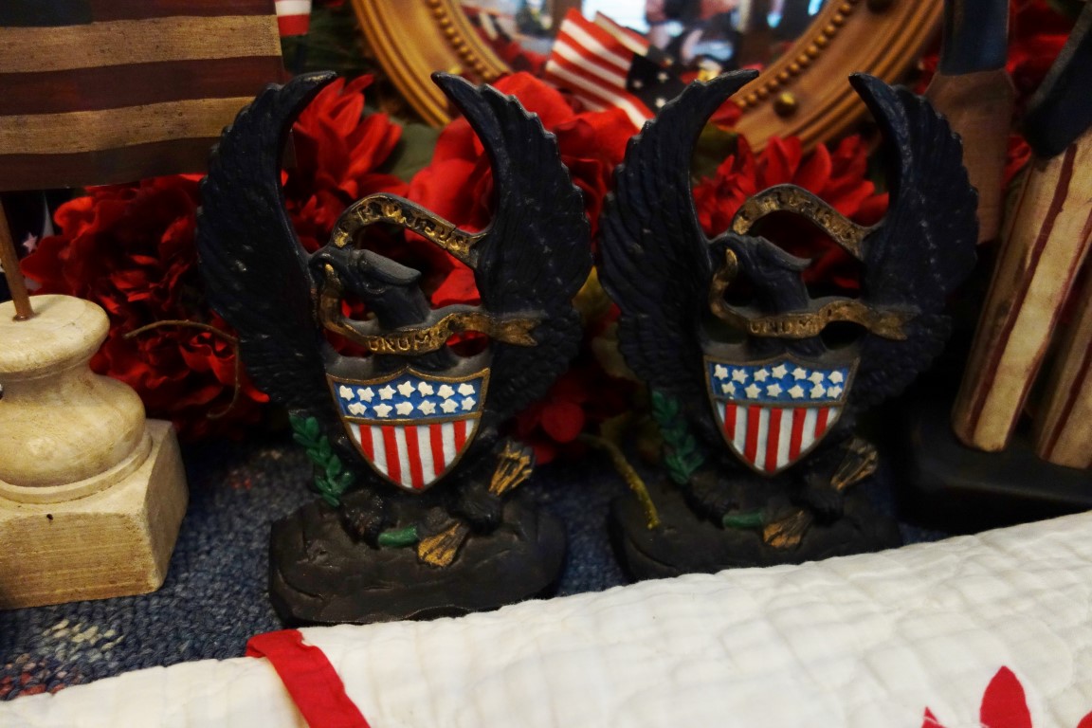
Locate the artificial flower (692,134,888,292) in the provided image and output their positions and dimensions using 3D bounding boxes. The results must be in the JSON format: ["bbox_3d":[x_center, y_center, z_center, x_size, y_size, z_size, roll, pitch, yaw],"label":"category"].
[{"bbox_3d":[0.108,-0.065,0.375,0.094,0.083,0.070,4,26,7],"label":"artificial flower"}]

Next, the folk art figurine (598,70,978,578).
[{"bbox_3d":[0.085,-0.004,0.306,0.132,0.189,0.054,0,26,-1],"label":"folk art figurine"}]

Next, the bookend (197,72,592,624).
[{"bbox_3d":[-0.048,0.001,0.295,0.132,0.189,0.054,-4,26,-8],"label":"bookend"}]

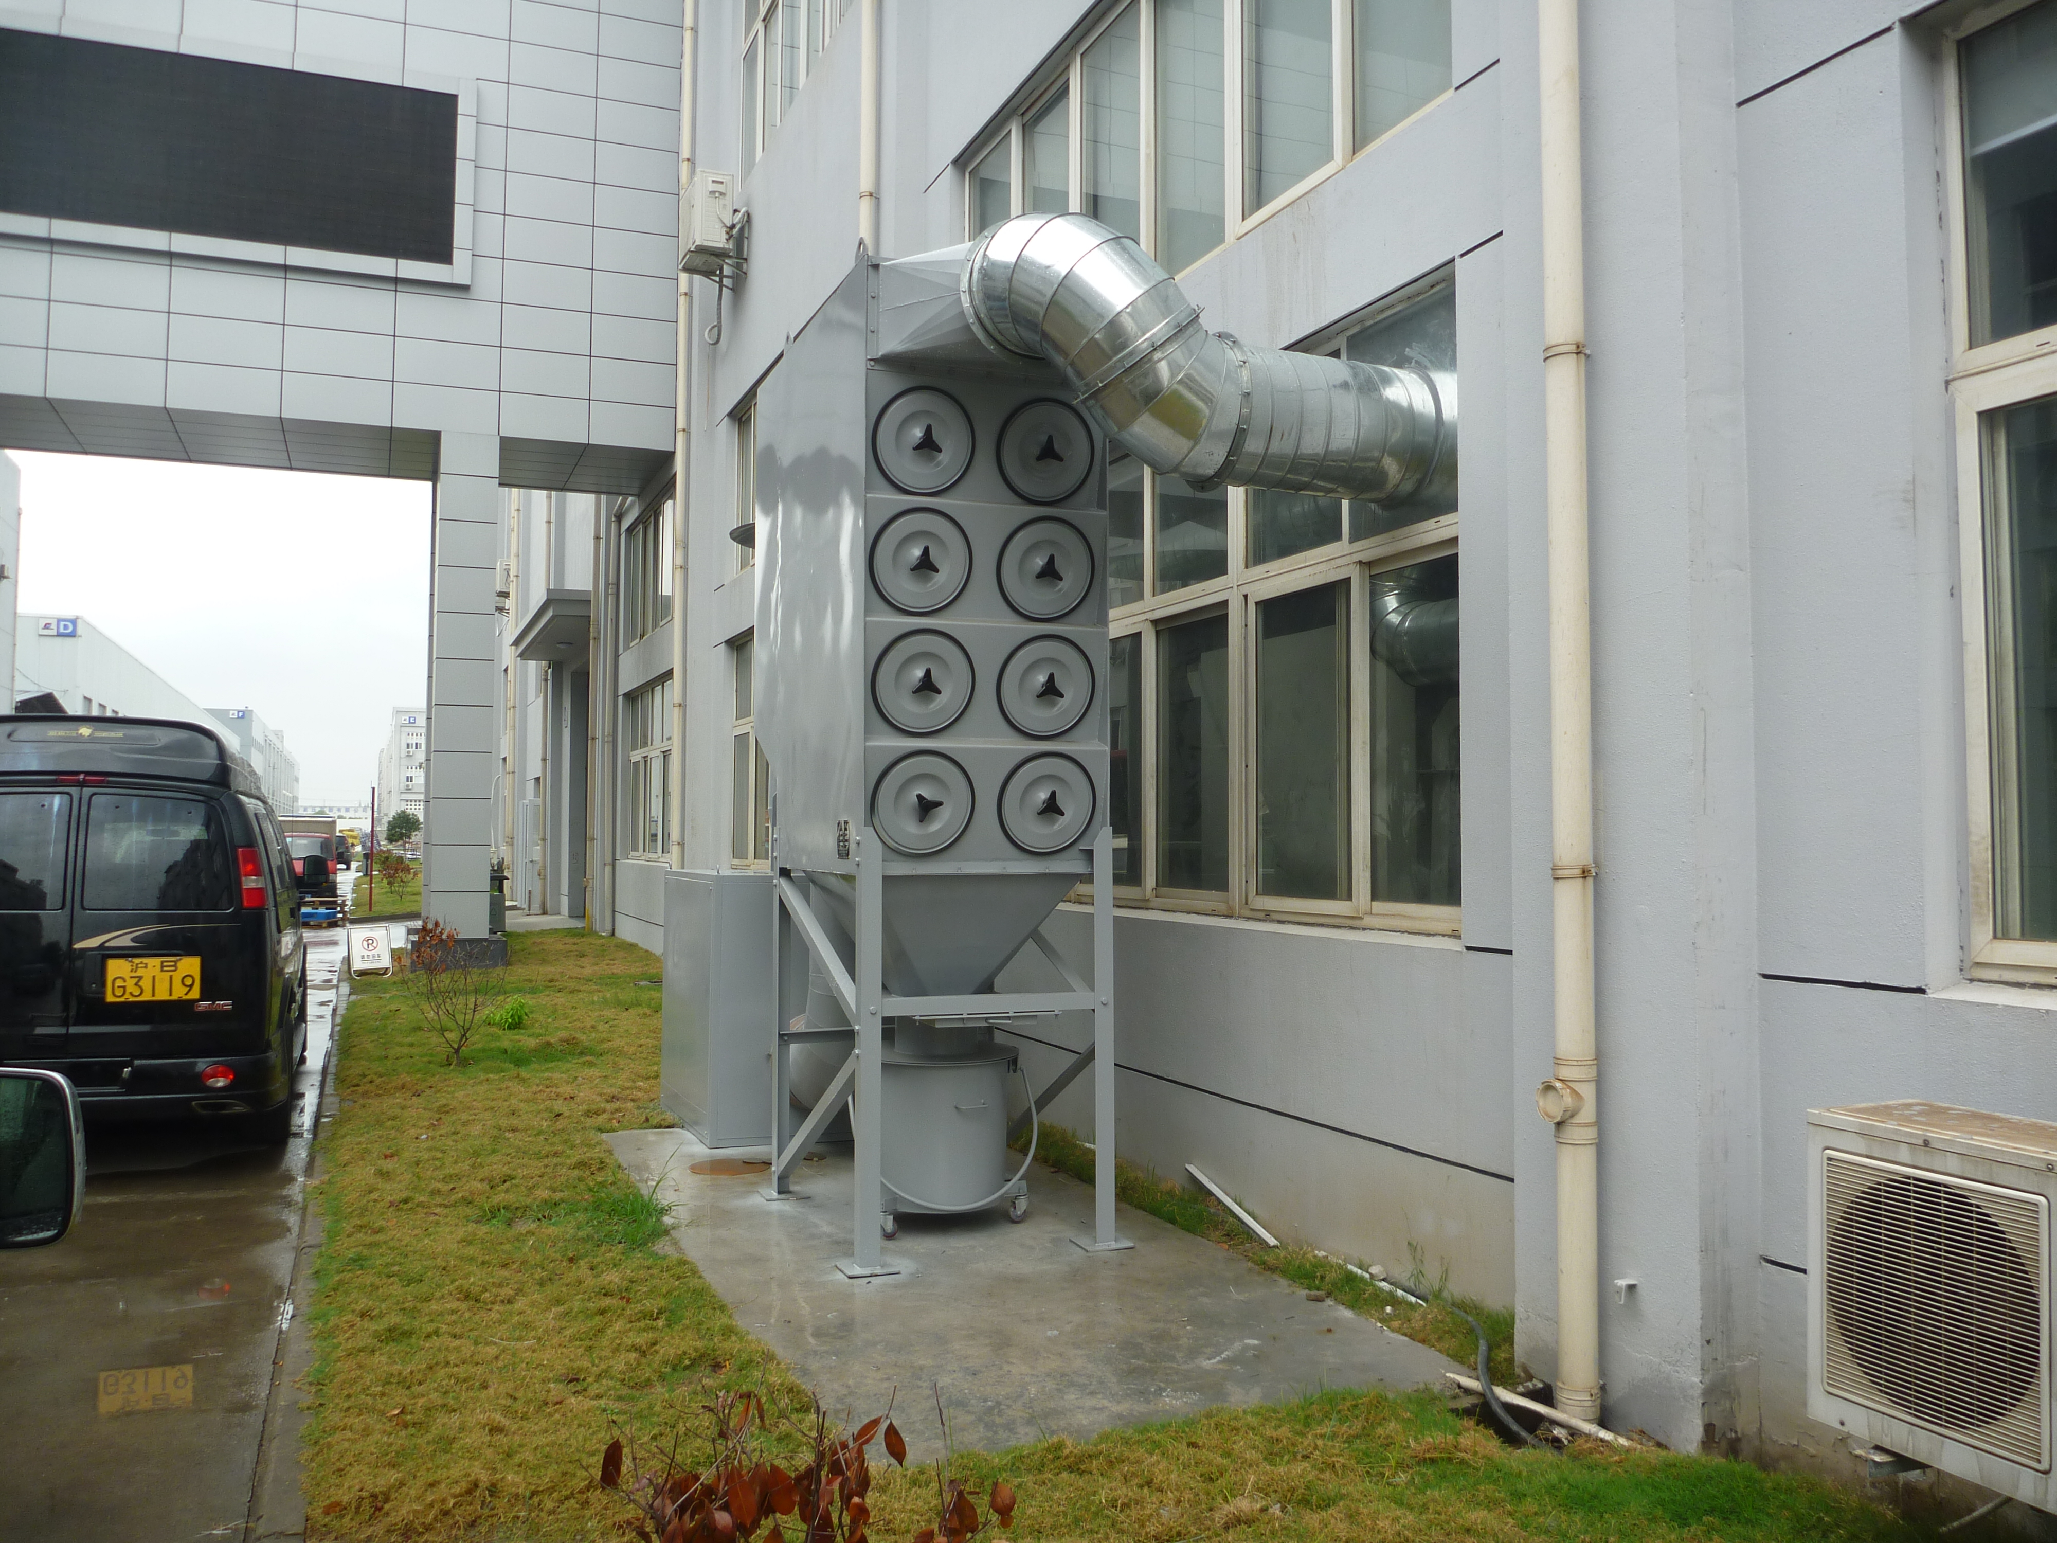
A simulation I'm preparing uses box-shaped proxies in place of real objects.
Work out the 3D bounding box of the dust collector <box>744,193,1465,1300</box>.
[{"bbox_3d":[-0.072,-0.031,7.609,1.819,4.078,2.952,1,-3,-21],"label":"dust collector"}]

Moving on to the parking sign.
[{"bbox_3d":[-8.063,2.189,20.370,0.480,0.630,0.360,2,-3,-30],"label":"parking sign"}]

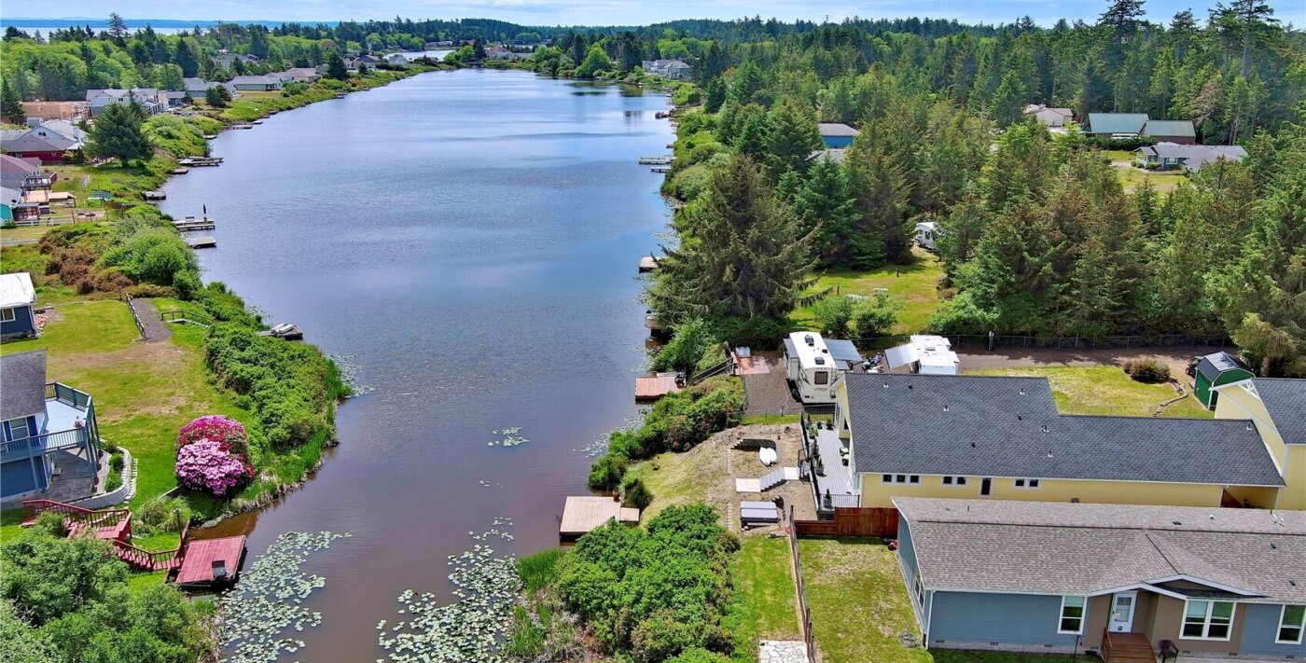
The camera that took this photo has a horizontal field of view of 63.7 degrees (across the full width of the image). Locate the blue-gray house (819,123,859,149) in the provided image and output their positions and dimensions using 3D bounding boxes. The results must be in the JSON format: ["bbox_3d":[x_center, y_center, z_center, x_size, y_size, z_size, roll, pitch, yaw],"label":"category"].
[{"bbox_3d":[39.800,-43.629,235.013,14.000,5.600,10.000,0,16,0],"label":"blue-gray house"}]

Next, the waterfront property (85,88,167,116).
[{"bbox_3d":[-160.000,-70.887,324.145,21.500,7.800,13.500,-1,16,-5],"label":"waterfront property"}]

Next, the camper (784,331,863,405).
[{"bbox_3d":[13.250,2.656,81.014,5.500,3.350,10.000,0,16,1],"label":"camper"}]

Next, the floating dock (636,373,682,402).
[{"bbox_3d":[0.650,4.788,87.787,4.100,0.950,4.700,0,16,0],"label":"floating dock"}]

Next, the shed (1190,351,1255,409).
[{"bbox_3d":[42.235,3.677,77.441,3.150,3.400,3.750,3,17,10],"label":"shed"}]

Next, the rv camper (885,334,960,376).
[{"bbox_3d":[20.533,2.931,80.253,5.000,3.250,8.000,2,16,7],"label":"rv camper"}]

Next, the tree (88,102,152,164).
[{"bbox_3d":[-103.800,-38.521,204.415,12.700,13.000,12.700,0,16,0],"label":"tree"}]

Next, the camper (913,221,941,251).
[{"bbox_3d":[35.148,-11.508,129.987,2.500,3.000,7.000,-4,17,-12],"label":"camper"}]

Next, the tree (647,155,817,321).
[{"bbox_3d":[7.700,-8.323,97.596,15.600,16.300,15.600,0,16,0],"label":"tree"}]

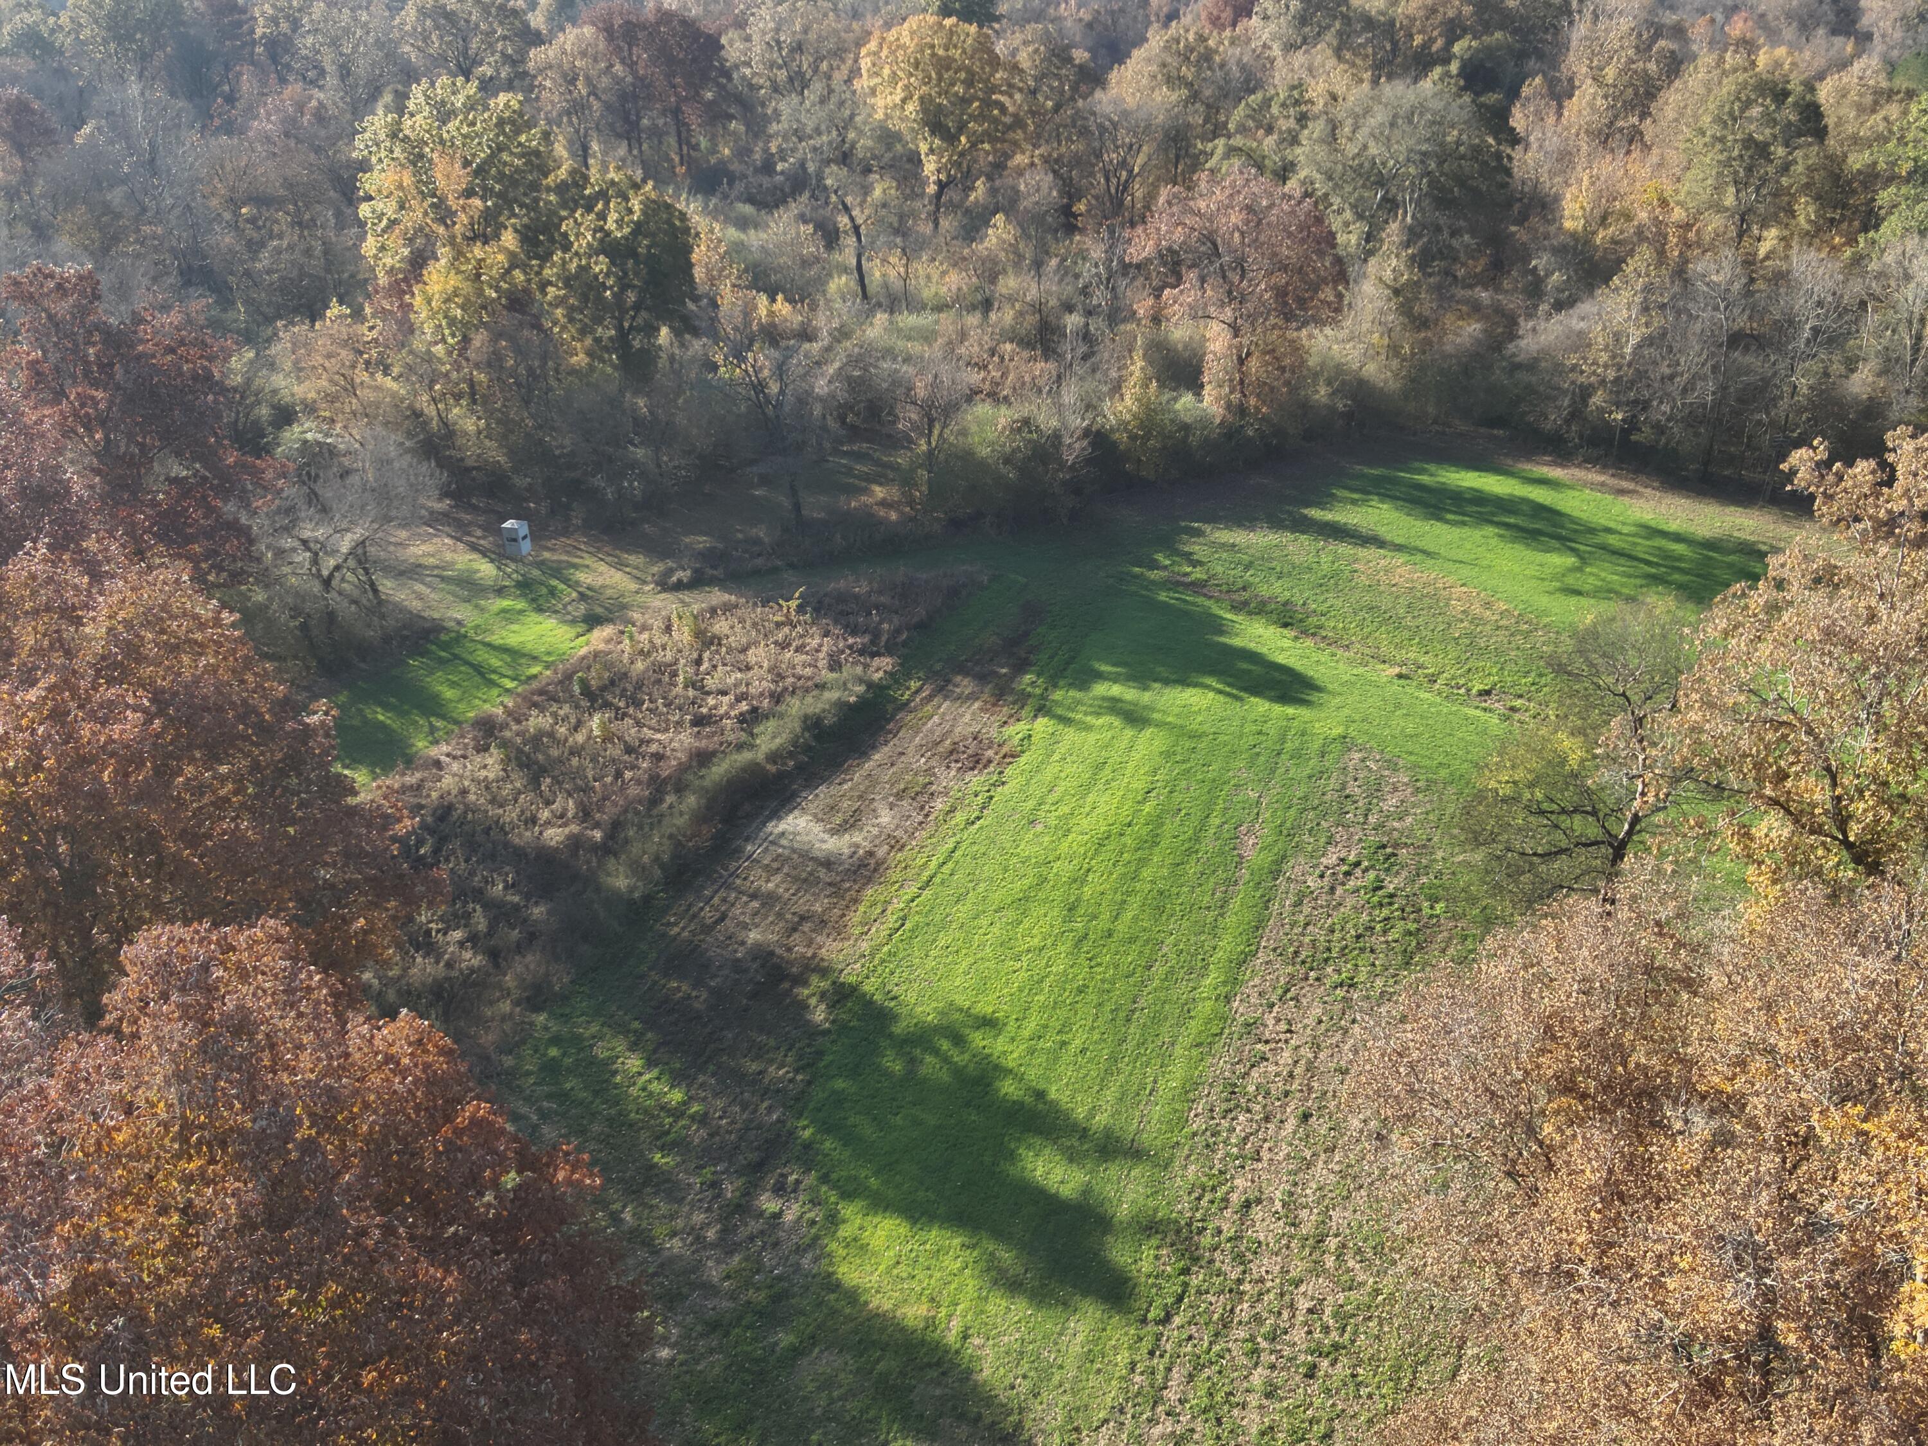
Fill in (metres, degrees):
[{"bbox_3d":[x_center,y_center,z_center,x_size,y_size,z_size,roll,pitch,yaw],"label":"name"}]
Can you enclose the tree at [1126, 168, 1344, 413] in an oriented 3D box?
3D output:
[{"bbox_3d":[21.500,-32.500,105.500,16.600,20.600,16.000,0,32,0],"label":"tree"}]

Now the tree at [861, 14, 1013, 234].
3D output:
[{"bbox_3d":[-3.500,-69.200,158.400,17.300,24.800,16.800,0,32,0],"label":"tree"}]

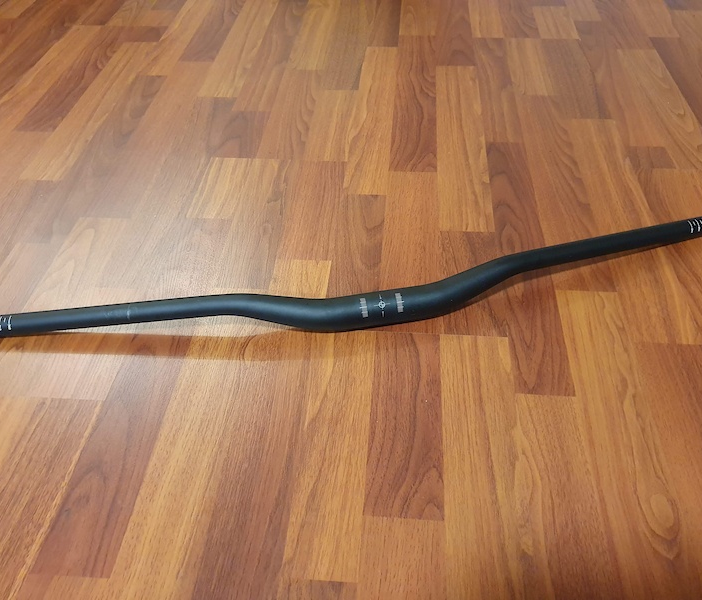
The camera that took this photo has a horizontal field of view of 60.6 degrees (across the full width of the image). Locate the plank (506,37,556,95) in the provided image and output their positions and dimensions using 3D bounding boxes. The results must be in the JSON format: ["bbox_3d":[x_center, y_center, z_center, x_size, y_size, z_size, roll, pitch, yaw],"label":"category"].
[{"bbox_3d":[0.297,-0.385,1.002,0.067,0.012,0.204,3,47,5],"label":"plank"}]

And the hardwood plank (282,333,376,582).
[{"bbox_3d":[-0.013,0.124,0.533,0.056,0.012,0.244,3,47,5],"label":"hardwood plank"}]

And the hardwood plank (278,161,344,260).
[{"bbox_3d":[-0.044,-0.115,0.771,0.063,0.012,0.205,2,46,5],"label":"hardwood plank"}]

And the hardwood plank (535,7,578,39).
[{"bbox_3d":[0.379,-0.511,1.118,0.067,0.012,0.148,3,47,5],"label":"hardwood plank"}]

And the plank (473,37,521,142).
[{"bbox_3d":[0.235,-0.347,0.983,0.060,0.012,0.356,2,46,5],"label":"plank"}]

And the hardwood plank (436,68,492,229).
[{"bbox_3d":[0.156,-0.231,0.862,0.066,0.012,0.427,3,47,5],"label":"hardwood plank"}]

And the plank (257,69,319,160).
[{"bbox_3d":[-0.088,-0.286,0.923,0.062,0.012,0.268,3,47,5],"label":"plank"}]

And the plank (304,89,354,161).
[{"bbox_3d":[-0.026,-0.264,0.913,0.063,0.012,0.209,2,46,5],"label":"plank"}]

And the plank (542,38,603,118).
[{"bbox_3d":[0.369,-0.366,0.995,0.066,0.012,0.284,2,46,5],"label":"plank"}]

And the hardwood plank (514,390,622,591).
[{"bbox_3d":[0.173,0.160,0.496,0.060,0.012,0.186,2,46,5],"label":"hardwood plank"}]

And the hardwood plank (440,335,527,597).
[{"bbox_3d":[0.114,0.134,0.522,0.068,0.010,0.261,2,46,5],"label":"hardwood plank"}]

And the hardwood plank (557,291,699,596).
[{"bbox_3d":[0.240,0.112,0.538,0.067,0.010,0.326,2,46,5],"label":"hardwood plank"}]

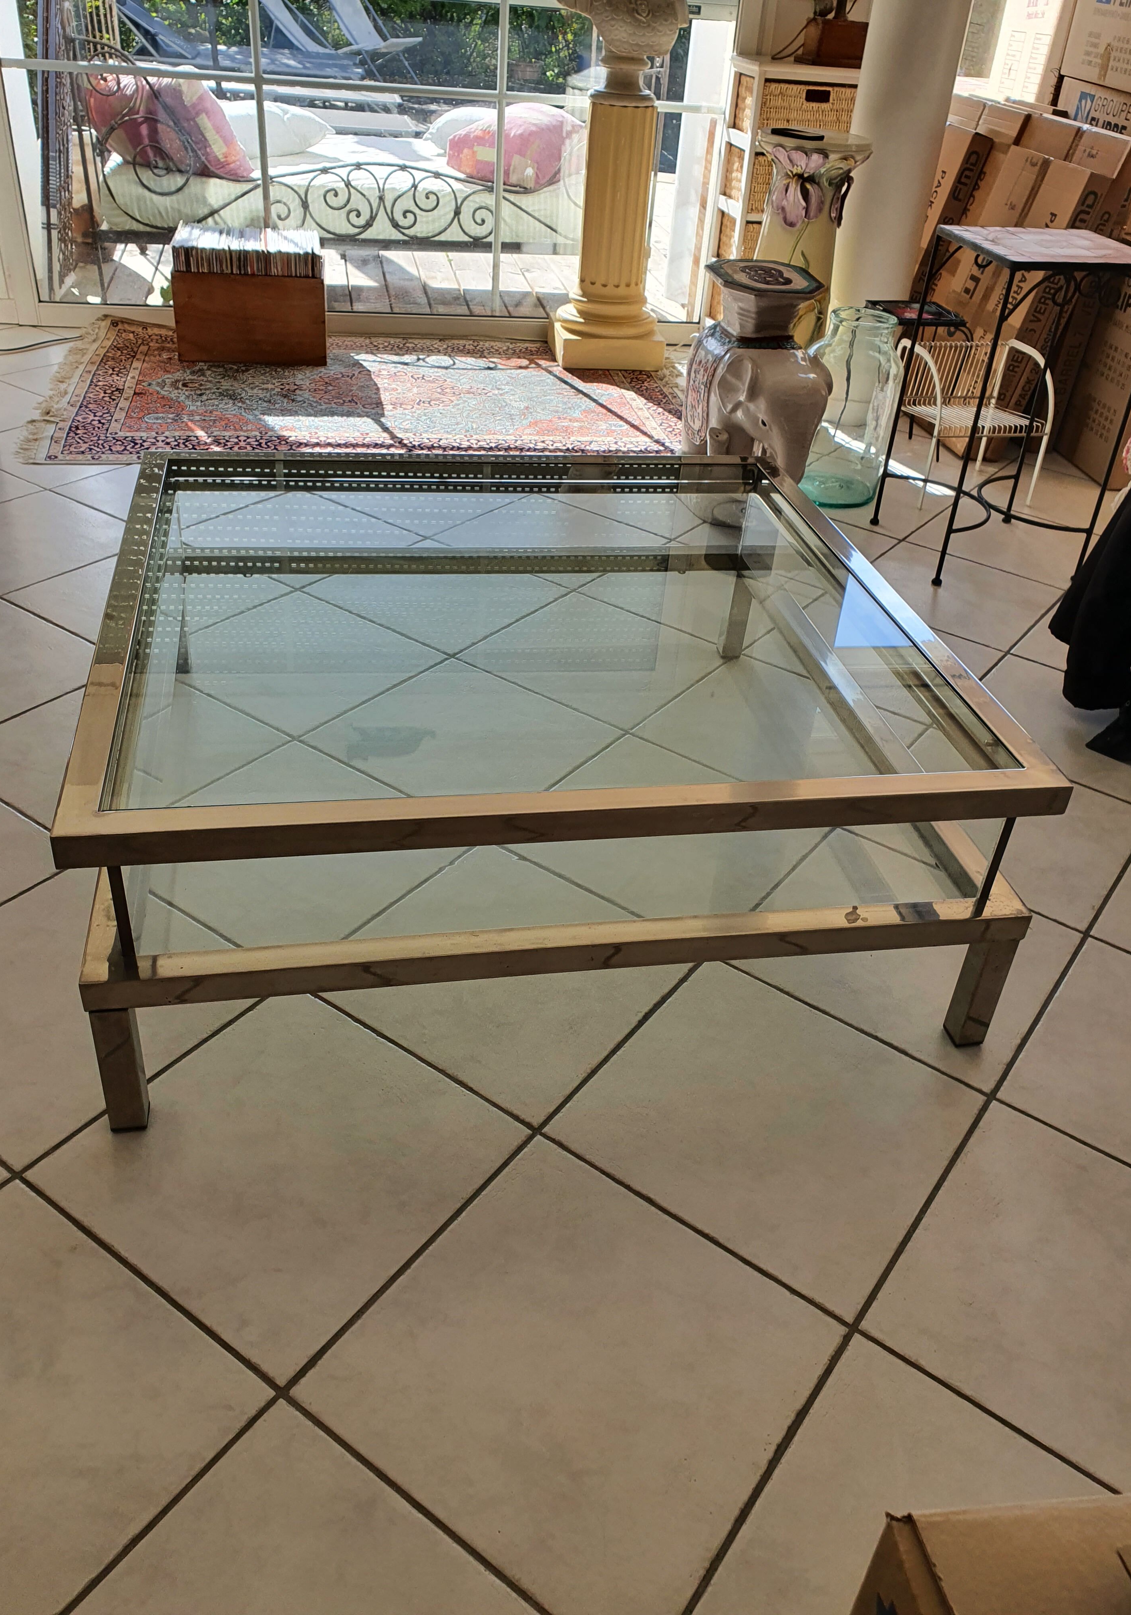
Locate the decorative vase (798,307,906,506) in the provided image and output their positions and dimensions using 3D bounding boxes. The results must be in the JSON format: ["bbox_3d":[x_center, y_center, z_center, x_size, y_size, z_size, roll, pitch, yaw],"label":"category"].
[{"bbox_3d":[0.745,-1.036,3.149,0.225,0.450,0.225,12,36,9],"label":"decorative vase"}]

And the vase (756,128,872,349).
[{"bbox_3d":[0.645,-1.495,3.505,0.310,0.775,0.310,10,35,6],"label":"vase"}]

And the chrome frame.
[{"bbox_3d":[-0.073,-0.140,1.808,1.091,0.410,1.079,-3,36,-11],"label":"chrome frame"}]

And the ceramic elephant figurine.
[{"bbox_3d":[0.476,-1.056,3.073,0.275,0.530,0.440,-5,36,-15],"label":"ceramic elephant figurine"}]

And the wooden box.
[{"bbox_3d":[-1.000,-1.601,3.880,0.452,0.256,0.340,-2,36,-10],"label":"wooden box"}]

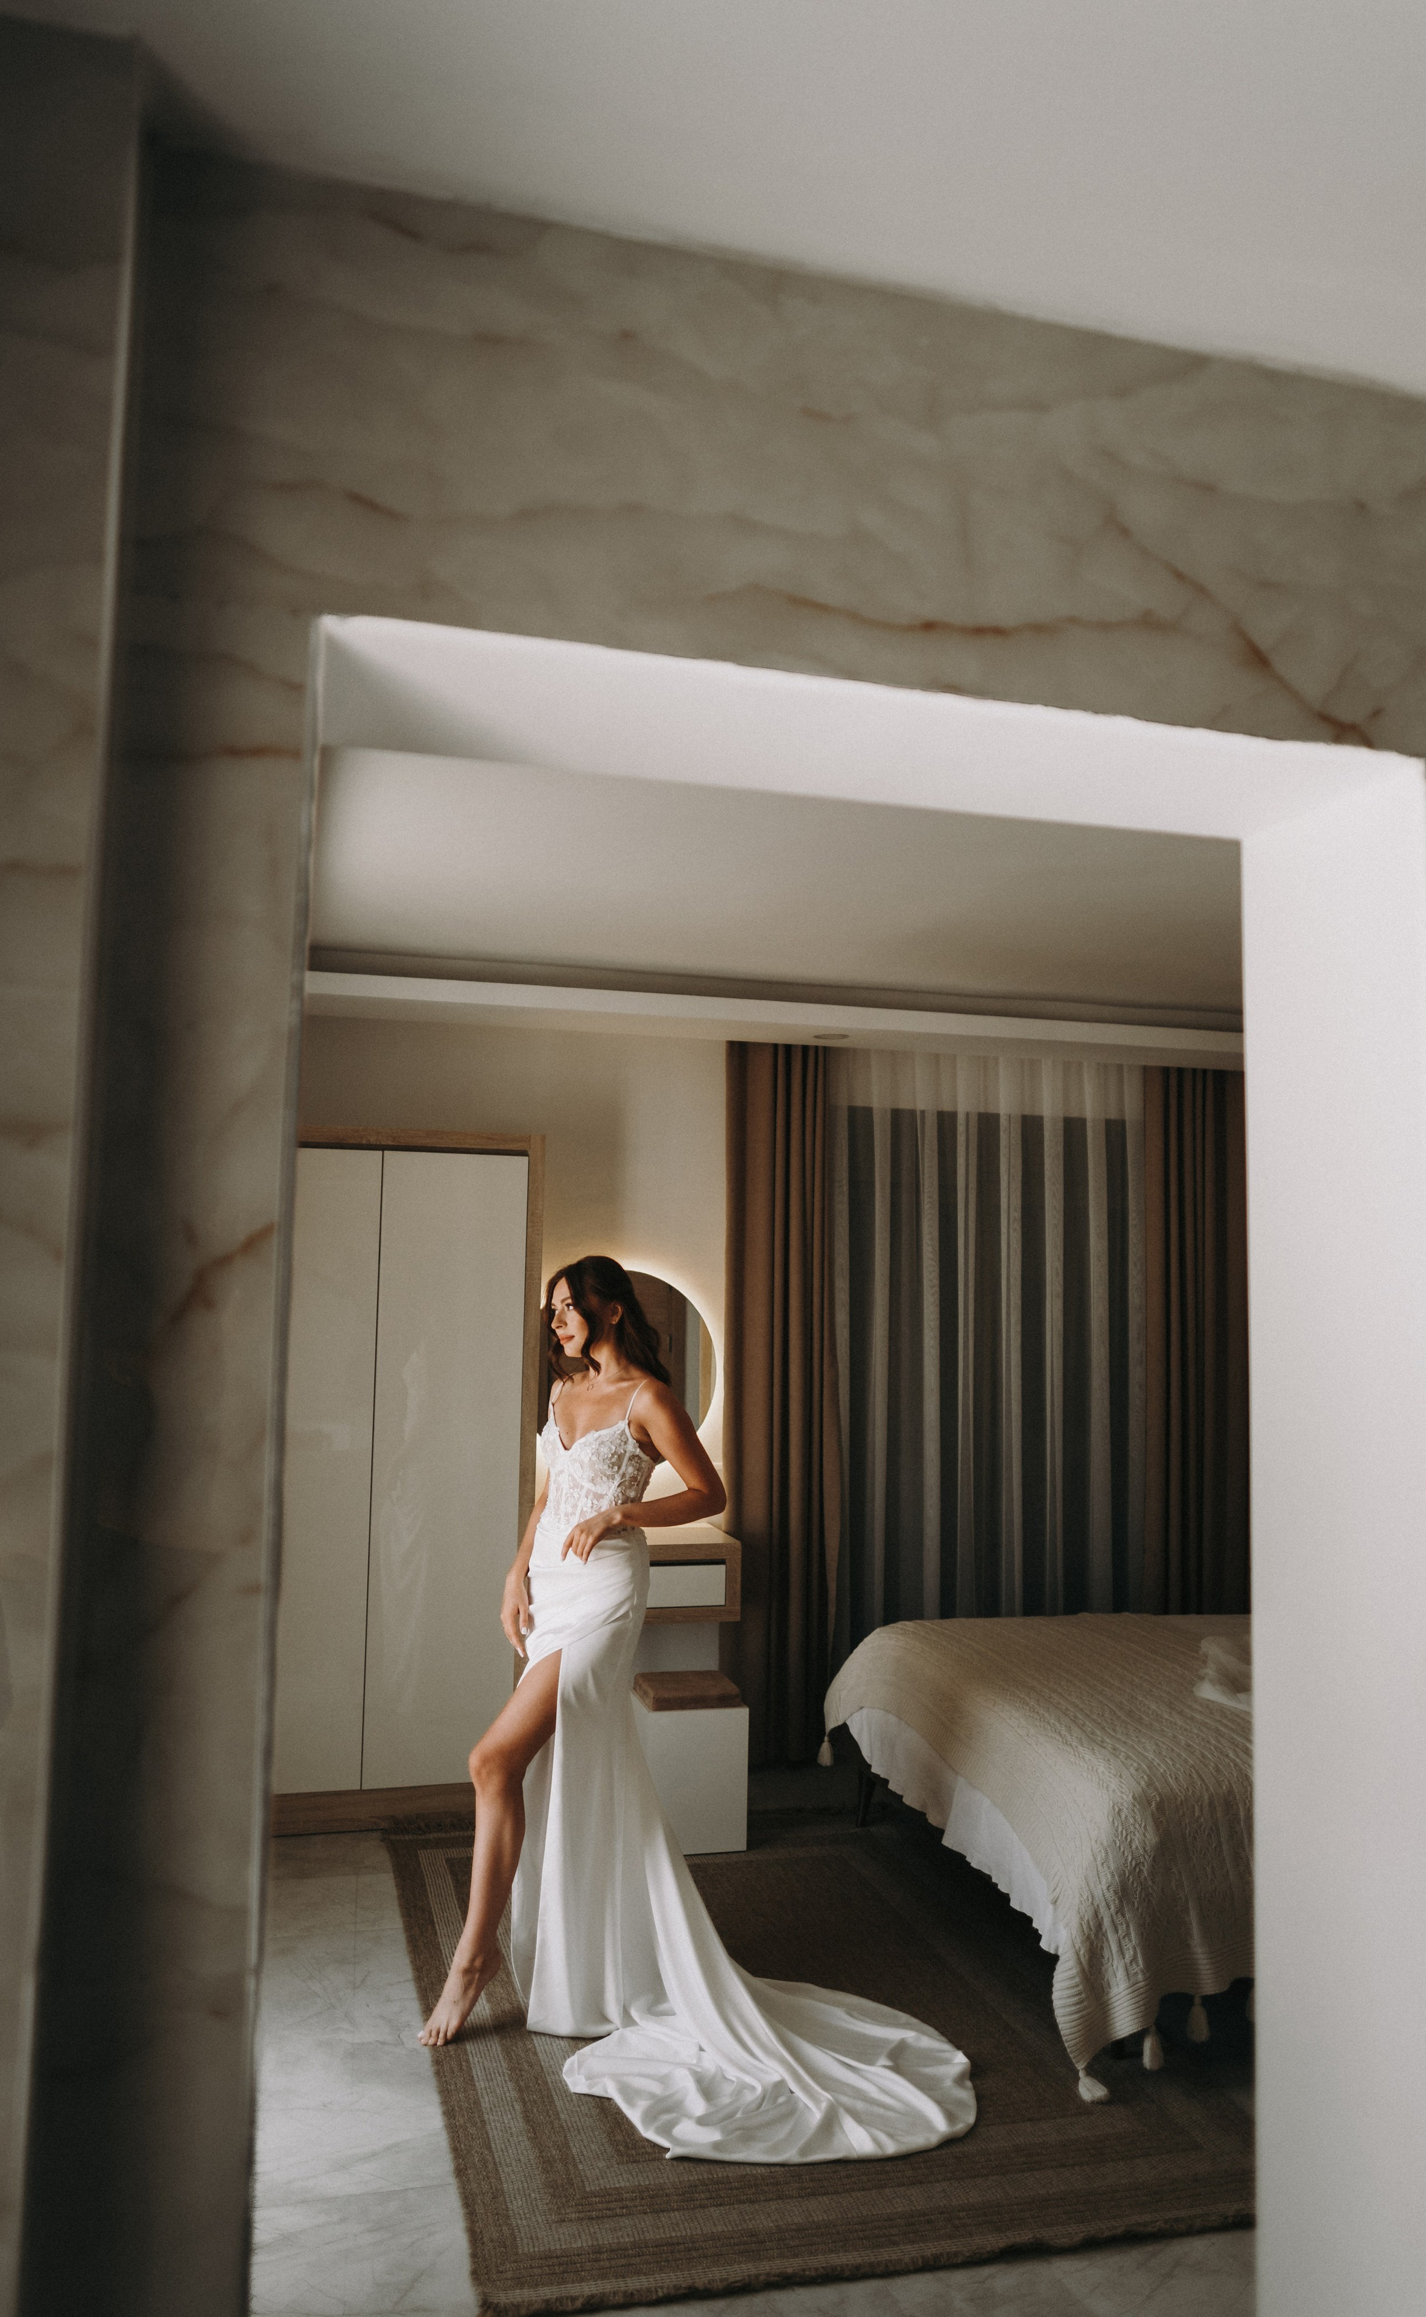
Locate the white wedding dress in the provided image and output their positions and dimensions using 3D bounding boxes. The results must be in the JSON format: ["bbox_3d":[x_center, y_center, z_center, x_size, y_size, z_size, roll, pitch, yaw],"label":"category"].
[{"bbox_3d":[0.119,1.199,3.298,0.872,1.370,0.826,-3,-6,40],"label":"white wedding dress"}]

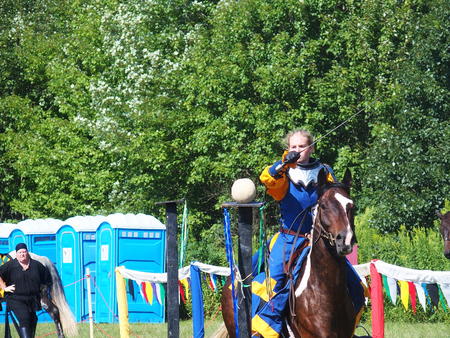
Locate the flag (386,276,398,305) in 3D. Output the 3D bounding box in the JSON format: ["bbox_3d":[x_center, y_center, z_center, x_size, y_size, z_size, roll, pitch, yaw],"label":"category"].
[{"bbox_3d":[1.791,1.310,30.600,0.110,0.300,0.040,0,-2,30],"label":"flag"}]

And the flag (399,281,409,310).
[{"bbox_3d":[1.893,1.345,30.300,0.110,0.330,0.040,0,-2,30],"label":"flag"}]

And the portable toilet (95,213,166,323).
[{"bbox_3d":[-1.965,2.086,60.000,1.160,2.300,1.110,1,-2,-23],"label":"portable toilet"}]

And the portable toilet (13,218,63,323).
[{"bbox_3d":[-4.052,2.273,63.700,1.160,2.300,1.110,1,-2,-23],"label":"portable toilet"}]

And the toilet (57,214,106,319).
[{"bbox_3d":[-2.905,2.174,61.900,1.160,2.300,1.110,1,-2,-23],"label":"toilet"}]

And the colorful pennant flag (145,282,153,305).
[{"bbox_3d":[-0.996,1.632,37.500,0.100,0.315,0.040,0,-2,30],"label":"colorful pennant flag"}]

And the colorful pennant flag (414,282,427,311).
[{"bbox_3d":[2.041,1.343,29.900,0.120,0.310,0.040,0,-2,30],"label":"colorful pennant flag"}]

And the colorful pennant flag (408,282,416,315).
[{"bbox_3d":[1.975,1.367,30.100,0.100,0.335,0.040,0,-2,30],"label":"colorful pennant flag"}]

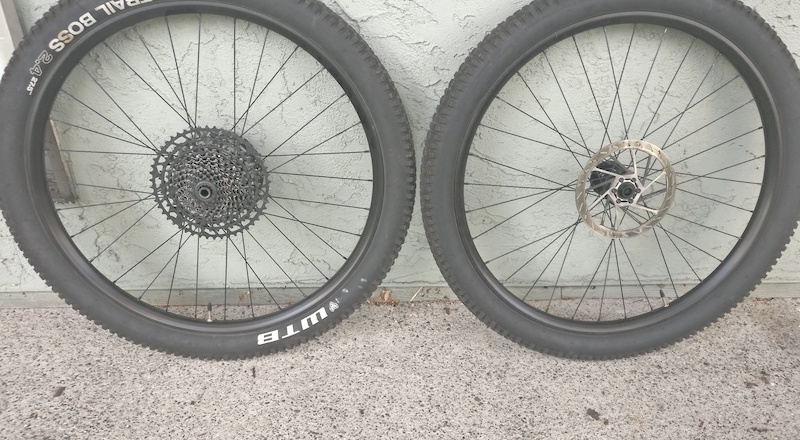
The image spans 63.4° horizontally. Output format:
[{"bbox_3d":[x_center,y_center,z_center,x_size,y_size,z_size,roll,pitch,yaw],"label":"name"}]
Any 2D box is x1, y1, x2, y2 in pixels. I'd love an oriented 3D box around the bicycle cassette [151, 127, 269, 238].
[{"bbox_3d":[-0.323,-0.053,1.096,0.206,0.206,0.045,-3,22,-5],"label":"bicycle cassette"}]

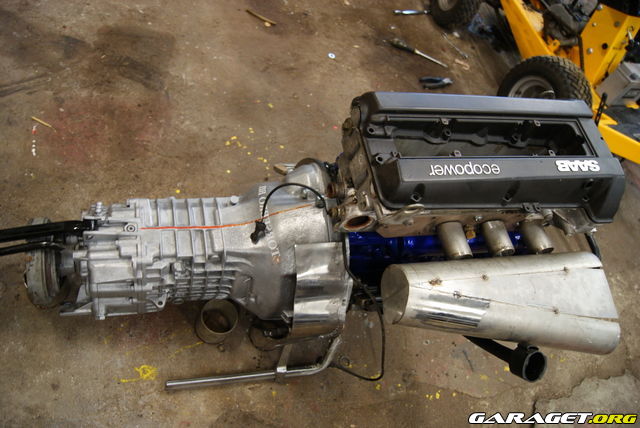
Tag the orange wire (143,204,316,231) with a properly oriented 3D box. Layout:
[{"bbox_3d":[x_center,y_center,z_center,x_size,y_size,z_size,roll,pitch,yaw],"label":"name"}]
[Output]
[{"bbox_3d":[-0.196,0.013,1.032,0.371,0.060,0.030,-4,65,-18],"label":"orange wire"}]

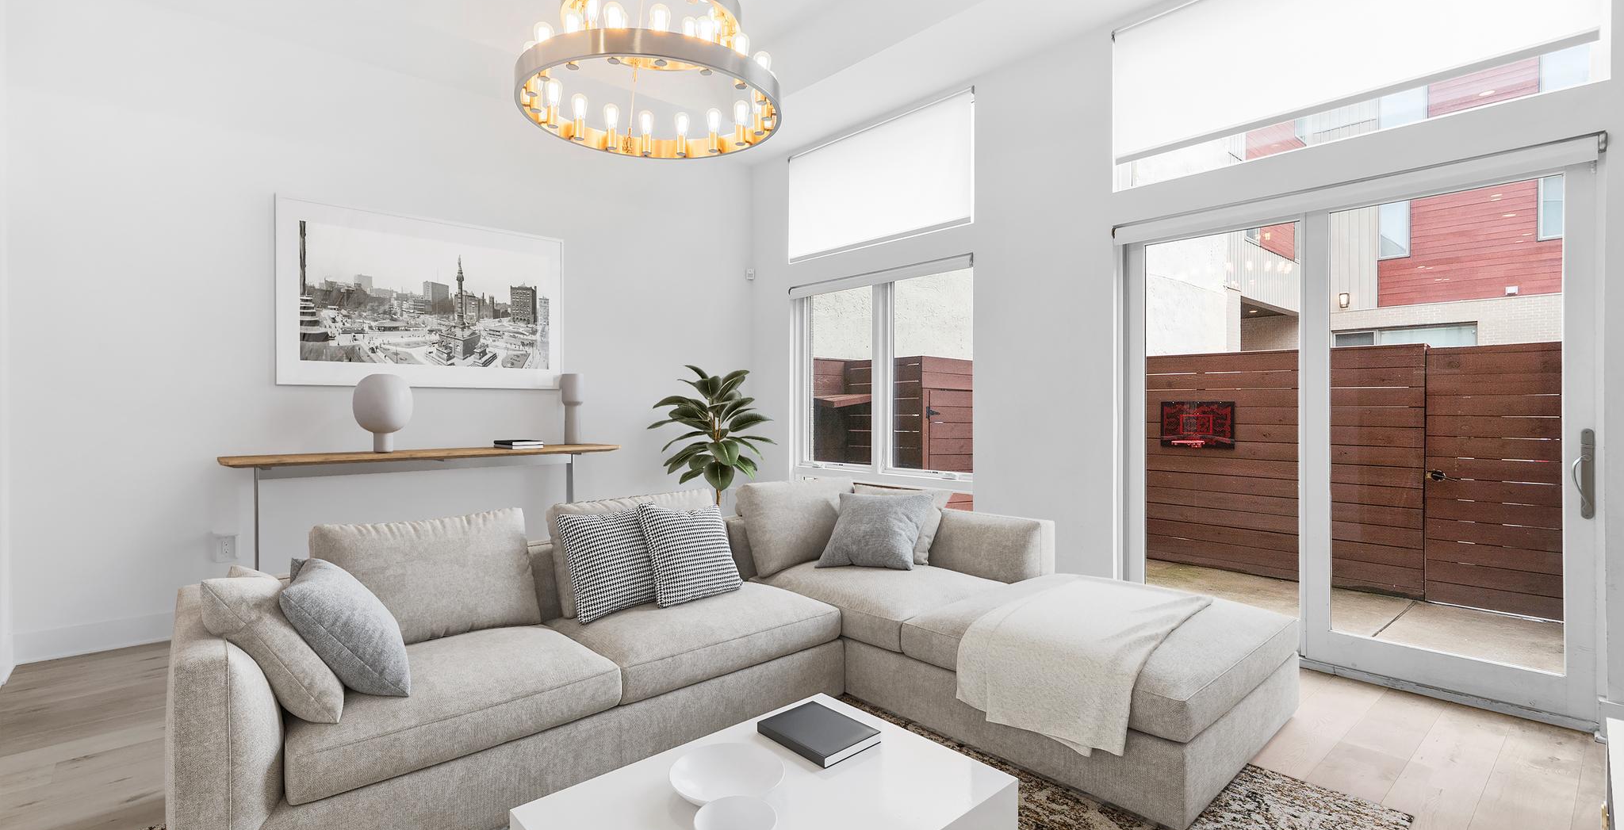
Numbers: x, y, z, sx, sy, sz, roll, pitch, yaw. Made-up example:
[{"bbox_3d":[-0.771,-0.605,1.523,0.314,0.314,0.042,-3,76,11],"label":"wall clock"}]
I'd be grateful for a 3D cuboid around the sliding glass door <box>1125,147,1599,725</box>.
[{"bbox_3d":[2.335,0.073,3.328,0.120,2.155,1.764,0,0,-42],"label":"sliding glass door"}]

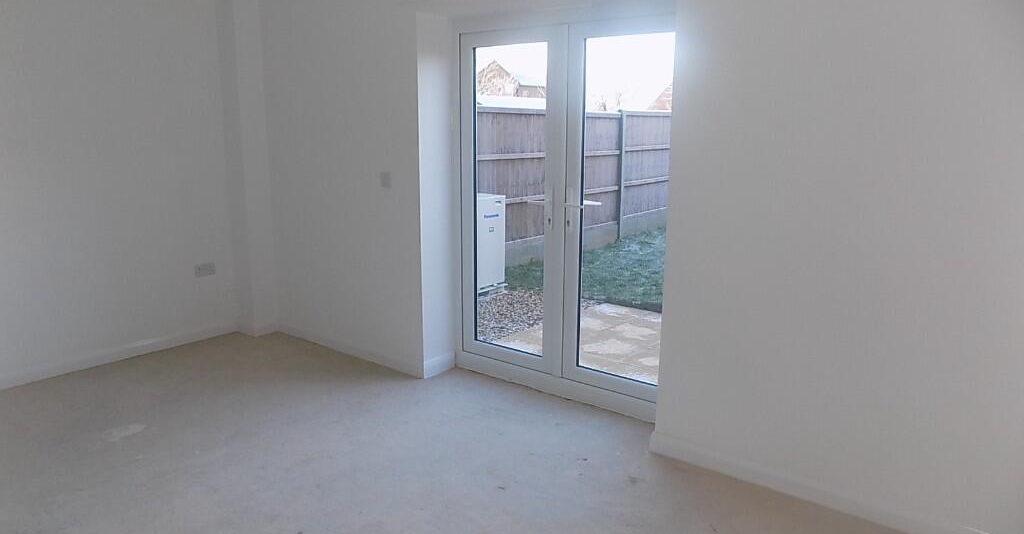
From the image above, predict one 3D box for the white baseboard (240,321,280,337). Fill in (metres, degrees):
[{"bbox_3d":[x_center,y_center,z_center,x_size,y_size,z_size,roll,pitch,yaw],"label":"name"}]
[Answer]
[{"bbox_3d":[-1.847,0.421,4.921,0.241,0.098,0.182,9,15,37],"label":"white baseboard"}]

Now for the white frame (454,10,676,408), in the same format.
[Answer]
[{"bbox_3d":[0.285,-0.302,3.592,1.409,1.852,0.075,9,15,37],"label":"white frame"}]

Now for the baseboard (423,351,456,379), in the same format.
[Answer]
[{"bbox_3d":[-0.440,0.595,4.132,0.020,0.098,0.276,9,15,37],"label":"baseboard"}]

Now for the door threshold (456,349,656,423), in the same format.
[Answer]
[{"bbox_3d":[0.264,0.657,3.810,1.498,0.115,0.073,9,15,37],"label":"door threshold"}]

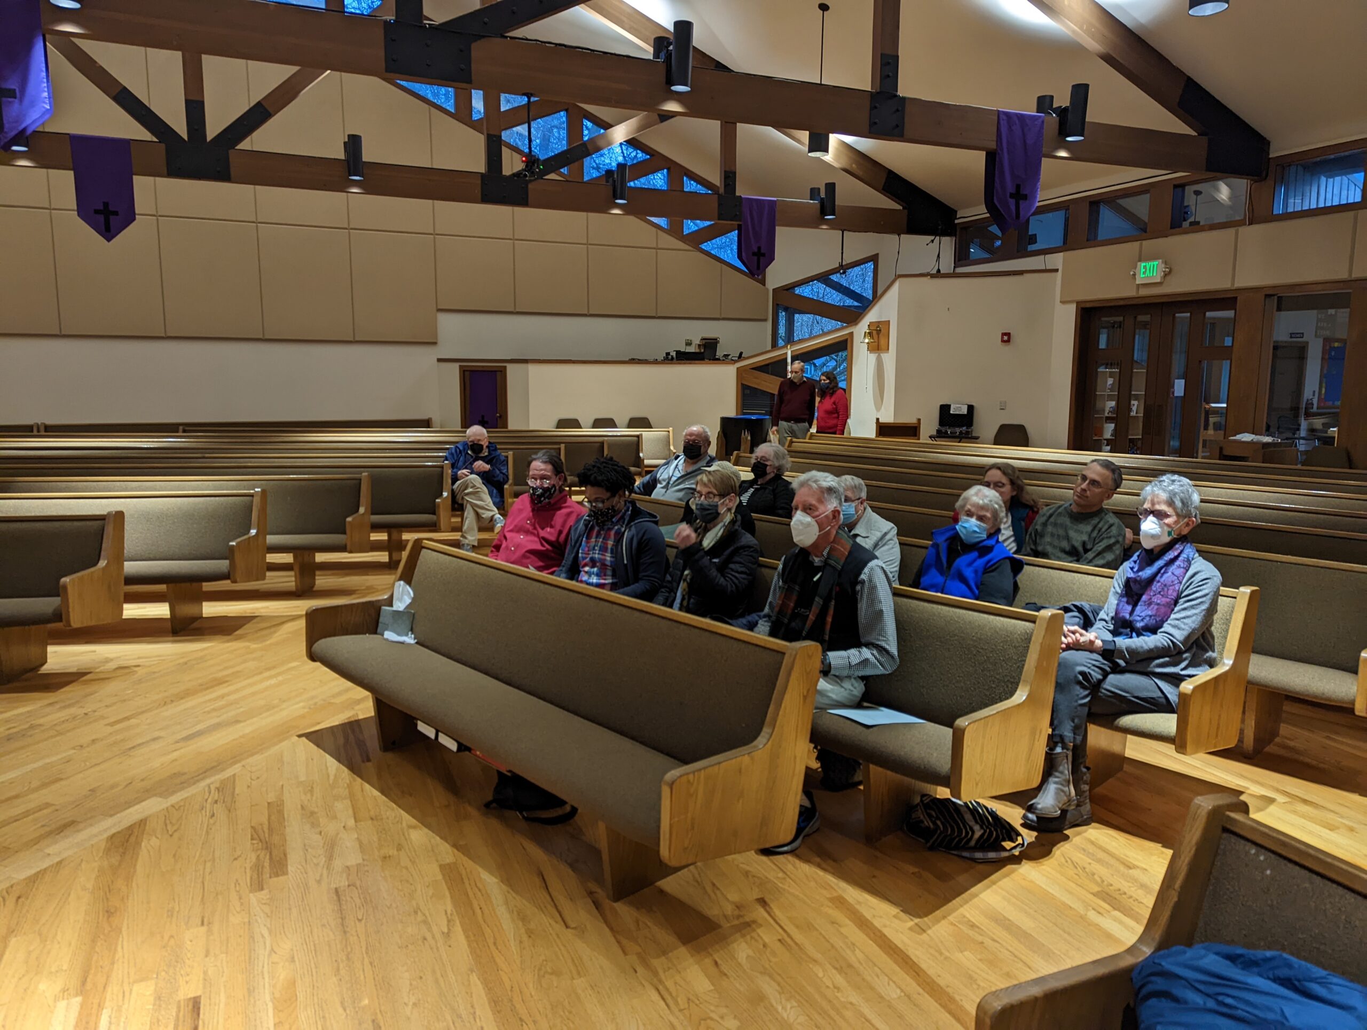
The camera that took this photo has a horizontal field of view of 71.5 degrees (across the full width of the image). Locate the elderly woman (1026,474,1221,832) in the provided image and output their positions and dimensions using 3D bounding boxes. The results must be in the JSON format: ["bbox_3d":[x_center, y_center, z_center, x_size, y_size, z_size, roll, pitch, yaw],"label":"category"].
[{"bbox_3d":[1.592,0.492,3.440,0.650,1.260,0.460,-7,11,-41],"label":"elderly woman"}]

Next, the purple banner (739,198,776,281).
[{"bbox_3d":[0.958,-3.560,12.241,0.500,1.000,0.170,-3,9,-23],"label":"purple banner"}]

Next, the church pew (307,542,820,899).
[{"bbox_3d":[-0.624,0.666,3.464,0.578,0.811,2.378,-7,12,-42],"label":"church pew"}]

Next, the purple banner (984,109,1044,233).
[{"bbox_3d":[2.808,-2.916,8.056,0.500,0.980,0.170,-3,9,-23],"label":"purple banner"}]

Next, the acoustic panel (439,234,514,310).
[{"bbox_3d":[-3.352,-3.887,15.350,1.269,1.149,0.050,-4,9,-25],"label":"acoustic panel"}]

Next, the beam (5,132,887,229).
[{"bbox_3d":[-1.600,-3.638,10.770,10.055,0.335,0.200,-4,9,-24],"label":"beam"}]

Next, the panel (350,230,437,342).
[{"bbox_3d":[-4.815,-3.811,15.795,1.330,1.800,0.060,-3,9,-23],"label":"panel"}]

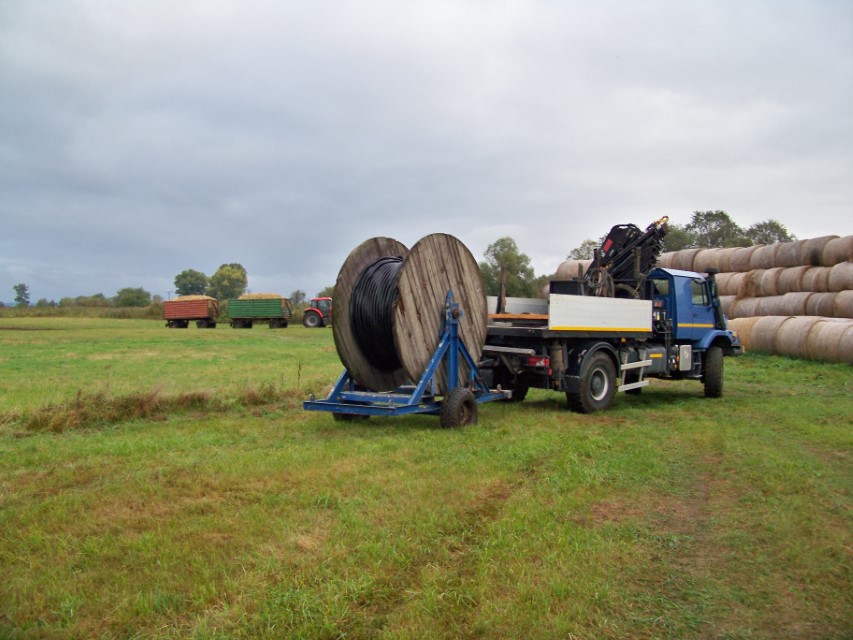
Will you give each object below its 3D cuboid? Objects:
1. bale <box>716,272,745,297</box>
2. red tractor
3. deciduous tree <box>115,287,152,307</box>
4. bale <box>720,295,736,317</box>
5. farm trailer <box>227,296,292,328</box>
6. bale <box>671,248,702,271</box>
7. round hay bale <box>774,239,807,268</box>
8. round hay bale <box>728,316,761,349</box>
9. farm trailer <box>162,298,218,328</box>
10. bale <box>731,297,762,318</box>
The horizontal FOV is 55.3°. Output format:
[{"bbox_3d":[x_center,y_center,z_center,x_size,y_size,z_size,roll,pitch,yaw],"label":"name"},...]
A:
[{"bbox_3d":[13.921,-1.358,36.085,1.420,1.420,1.220,0,1,-27],"label":"bale"},{"bbox_3d":[-9.400,-0.660,78.800,4.600,2.900,2.300,1,0,10],"label":"red tractor"},{"bbox_3d":[-77.456,-4.494,215.000,9.600,7.900,9.200,1,0,0],"label":"deciduous tree"},{"bbox_3d":[12.764,-0.356,34.953,1.350,1.350,1.250,0,0,-27],"label":"bale"},{"bbox_3d":[-15.559,-0.673,76.000,5.200,3.000,2.450,0,1,11],"label":"farm trailer"},{"bbox_3d":[13.066,-2.686,39.746,1.420,1.420,1.220,0,1,-27],"label":"bale"},{"bbox_3d":[14.977,-2.559,33.511,1.350,1.350,1.250,0,0,-27],"label":"round hay bale"},{"bbox_3d":[12.298,0.635,30.681,1.420,1.420,1.220,0,1,-27],"label":"round hay bale"},{"bbox_3d":[-23.649,-0.752,81.500,4.800,3.150,2.400,1,0,11],"label":"farm trailer"},{"bbox_3d":[13.879,-0.215,34.185,1.420,1.420,1.220,0,1,-27],"label":"bale"}]

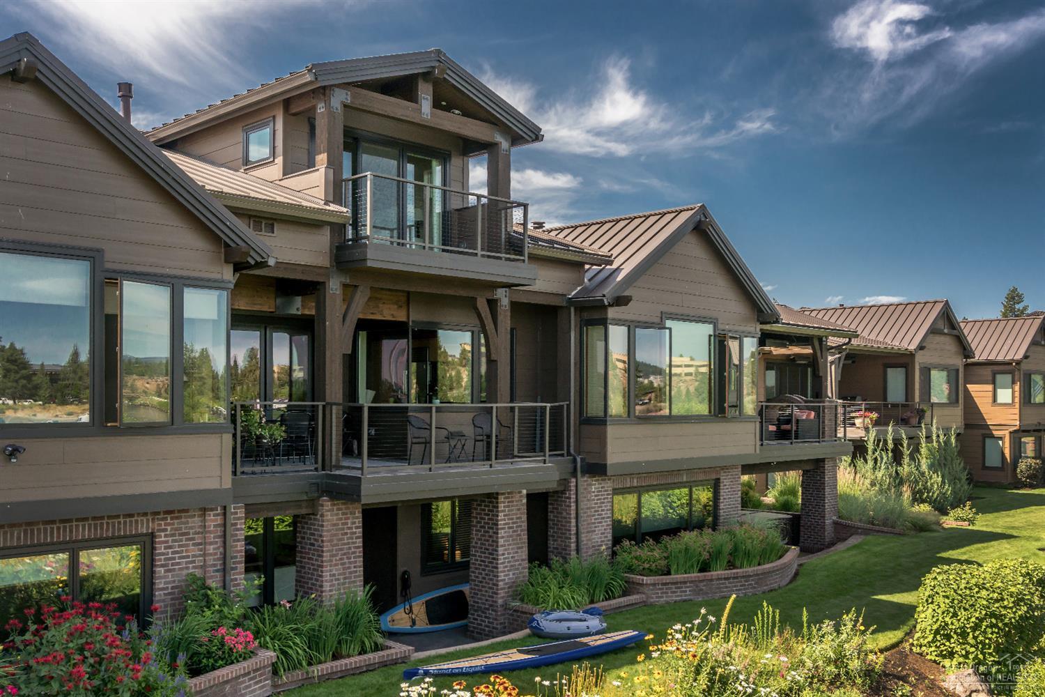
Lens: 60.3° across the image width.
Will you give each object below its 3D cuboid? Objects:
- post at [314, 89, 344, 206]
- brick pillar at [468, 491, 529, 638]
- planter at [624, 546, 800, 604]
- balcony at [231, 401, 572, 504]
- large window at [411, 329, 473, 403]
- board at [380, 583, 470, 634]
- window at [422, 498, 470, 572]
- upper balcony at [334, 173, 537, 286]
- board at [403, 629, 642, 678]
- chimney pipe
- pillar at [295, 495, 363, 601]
[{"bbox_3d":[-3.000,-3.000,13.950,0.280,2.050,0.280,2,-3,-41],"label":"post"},{"bbox_3d":[-0.438,3.869,16.629,0.792,2.653,0.841,3,-4,-42],"label":"brick pillar"},{"bbox_3d":[4.950,5.279,20.744,6.435,0.584,1.485,3,-4,-42],"label":"planter"},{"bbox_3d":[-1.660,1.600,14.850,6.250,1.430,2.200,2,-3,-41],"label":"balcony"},{"bbox_3d":[-1.528,0.361,17.177,1.515,1.495,0.099,3,-4,-42],"label":"large window"},{"bbox_3d":[-1.343,4.811,16.746,3.039,0.762,0.139,3,-4,-42],"label":"board"},{"bbox_3d":[-1.360,3.510,16.700,1.320,1.380,0.120,2,-3,-42],"label":"window"},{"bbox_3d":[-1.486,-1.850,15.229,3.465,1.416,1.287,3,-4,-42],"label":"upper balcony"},{"bbox_3d":[0.185,4.740,13.900,4.100,0.220,0.700,1,-3,-27],"label":"board"},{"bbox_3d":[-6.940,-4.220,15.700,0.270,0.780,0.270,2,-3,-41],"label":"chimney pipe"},{"bbox_3d":[-3.067,3.640,14.288,0.742,2.524,0.832,3,-4,-42],"label":"pillar"}]

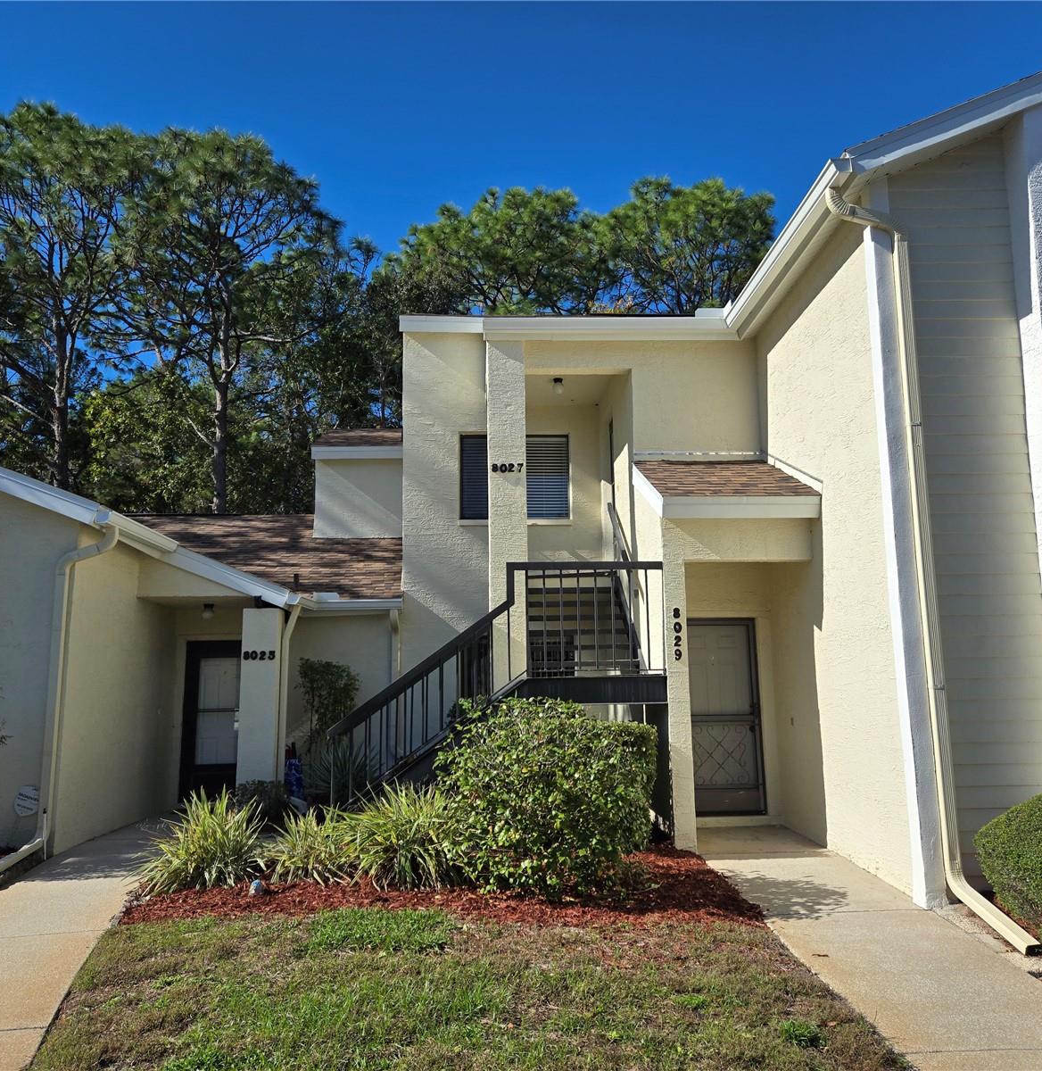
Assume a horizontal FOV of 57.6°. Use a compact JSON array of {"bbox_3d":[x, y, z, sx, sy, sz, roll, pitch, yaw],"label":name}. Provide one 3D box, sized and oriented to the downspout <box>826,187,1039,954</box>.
[{"bbox_3d":[2.852,-0.098,6.778,0.640,5.590,1.080,0,-9,-3],"label":"downspout"}]

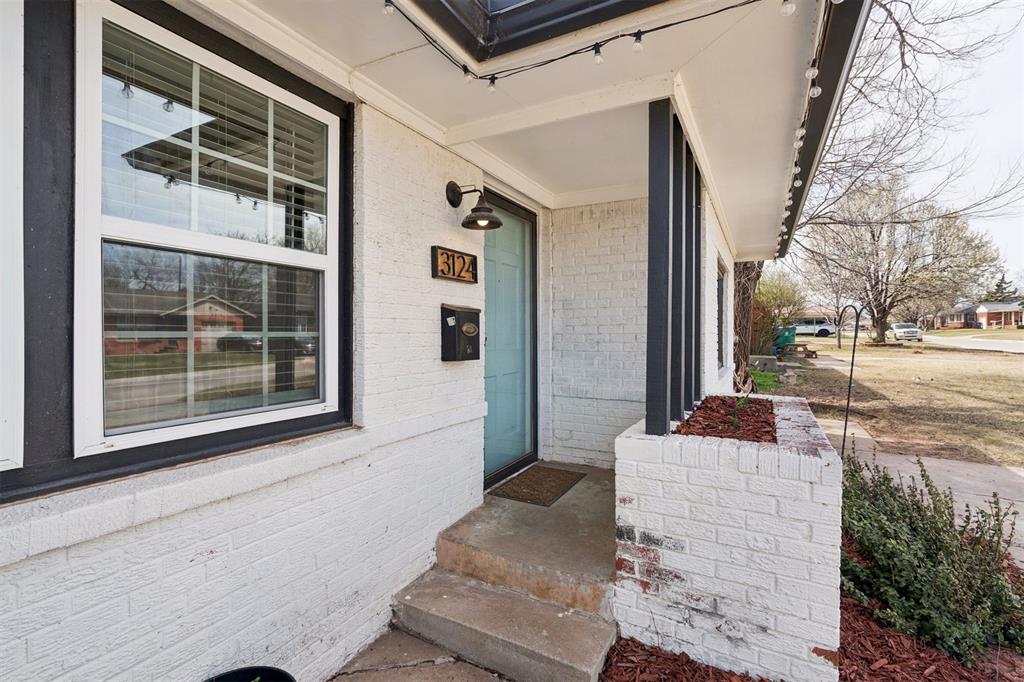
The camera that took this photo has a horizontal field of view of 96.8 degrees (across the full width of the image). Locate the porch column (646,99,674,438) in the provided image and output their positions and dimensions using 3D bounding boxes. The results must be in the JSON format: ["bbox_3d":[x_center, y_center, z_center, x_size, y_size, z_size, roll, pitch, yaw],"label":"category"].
[{"bbox_3d":[0.669,-0.322,2.057,0.089,1.482,0.090,1,1,29],"label":"porch column"}]

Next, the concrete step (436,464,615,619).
[{"bbox_3d":[0.386,1.130,2.911,1.015,0.178,1.558,1,1,29],"label":"concrete step"}]

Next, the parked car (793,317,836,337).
[{"bbox_3d":[29.760,-1.297,45.930,4.650,1.680,1.880,1,1,29],"label":"parked car"}]

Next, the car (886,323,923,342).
[{"bbox_3d":[40.090,-0.899,46.779,1.980,1.880,5.700,1,1,29],"label":"car"}]

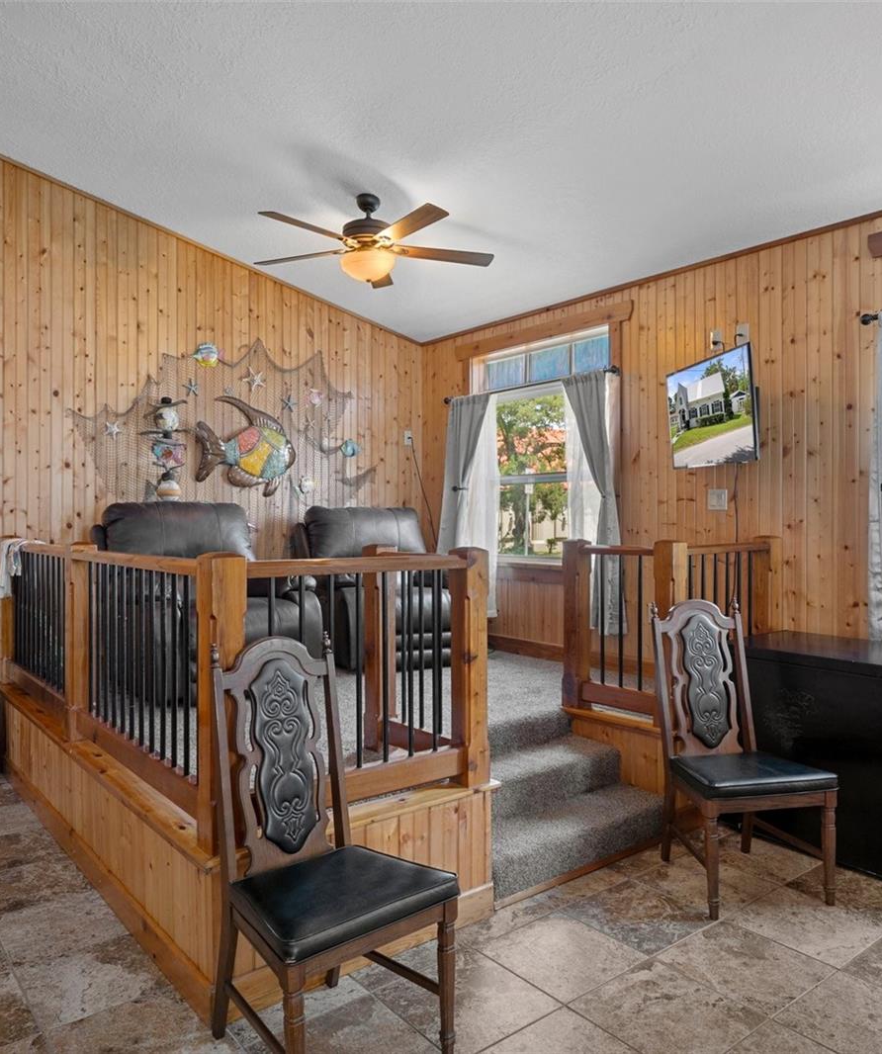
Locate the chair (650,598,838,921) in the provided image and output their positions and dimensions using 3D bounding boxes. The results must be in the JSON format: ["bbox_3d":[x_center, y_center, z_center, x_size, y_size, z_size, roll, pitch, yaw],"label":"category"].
[{"bbox_3d":[1.149,0.855,3.139,0.506,1.071,0.631,0,0,-13],"label":"chair"}]

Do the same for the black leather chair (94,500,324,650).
[{"bbox_3d":[-1.362,0.399,4.682,0.982,1.032,1.032,0,0,-39],"label":"black leather chair"}]

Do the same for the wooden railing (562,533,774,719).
[{"bbox_3d":[1.210,0.489,4.090,1.008,0.859,0.632,0,1,-39],"label":"wooden railing"}]

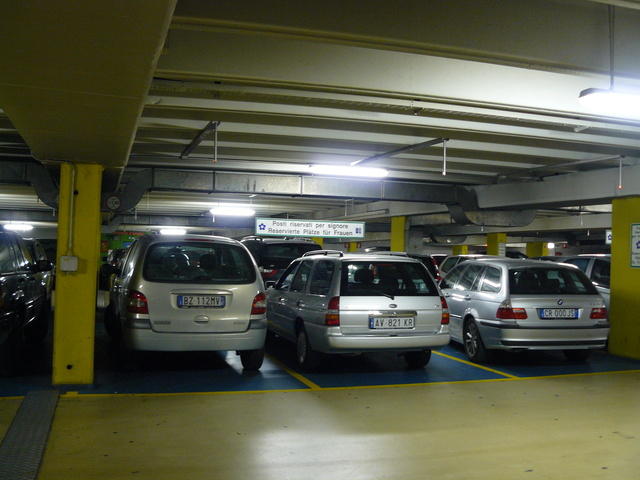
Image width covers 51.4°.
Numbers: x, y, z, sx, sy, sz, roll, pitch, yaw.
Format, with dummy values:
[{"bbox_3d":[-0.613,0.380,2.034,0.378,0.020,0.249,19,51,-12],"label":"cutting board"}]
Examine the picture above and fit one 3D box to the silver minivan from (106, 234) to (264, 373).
[{"bbox_3d":[-1.967,0.738,9.065,1.730,1.630,4.170,2,-1,-20],"label":"silver minivan"}]

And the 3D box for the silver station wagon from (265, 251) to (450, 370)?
[{"bbox_3d":[0.190,0.886,9.411,1.710,1.460,4.300,2,-1,-17],"label":"silver station wagon"}]

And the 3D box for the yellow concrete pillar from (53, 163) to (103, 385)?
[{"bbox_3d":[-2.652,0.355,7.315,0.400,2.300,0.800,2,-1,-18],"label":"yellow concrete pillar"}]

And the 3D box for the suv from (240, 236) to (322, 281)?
[{"bbox_3d":[-1.163,0.823,15.030,1.860,1.710,4.600,2,-1,-18],"label":"suv"}]

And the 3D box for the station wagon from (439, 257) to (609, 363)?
[{"bbox_3d":[2.612,0.988,10.524,1.750,1.420,4.480,2,-1,-11],"label":"station wagon"}]

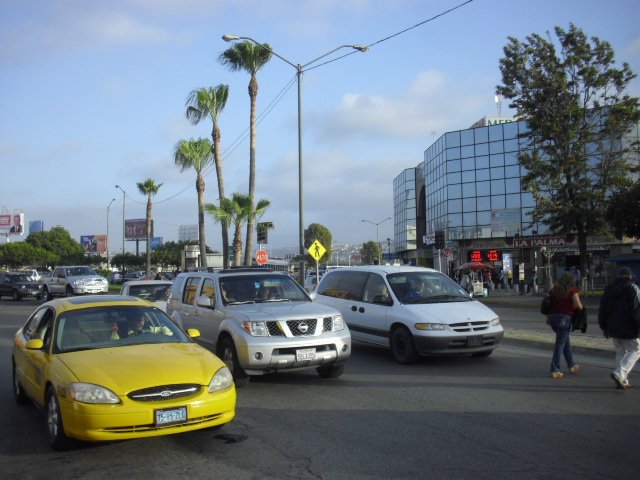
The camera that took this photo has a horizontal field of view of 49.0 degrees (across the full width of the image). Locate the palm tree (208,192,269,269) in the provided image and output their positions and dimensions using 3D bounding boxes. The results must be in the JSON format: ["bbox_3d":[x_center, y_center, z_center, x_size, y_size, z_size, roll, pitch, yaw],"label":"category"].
[{"bbox_3d":[-4.176,0.410,36.000,3.250,5.700,3.100,-1,-2,0],"label":"palm tree"}]

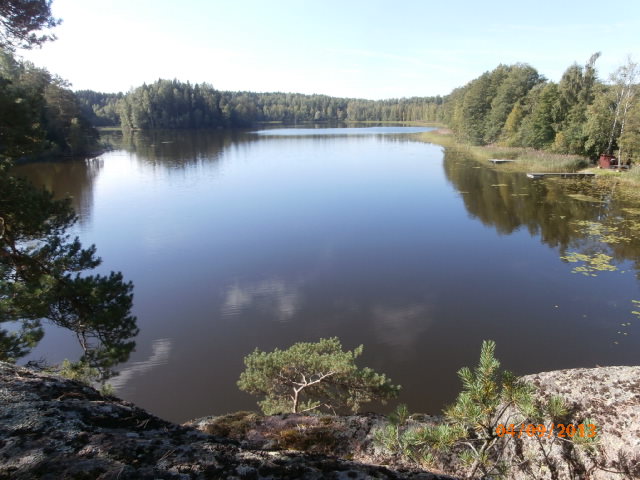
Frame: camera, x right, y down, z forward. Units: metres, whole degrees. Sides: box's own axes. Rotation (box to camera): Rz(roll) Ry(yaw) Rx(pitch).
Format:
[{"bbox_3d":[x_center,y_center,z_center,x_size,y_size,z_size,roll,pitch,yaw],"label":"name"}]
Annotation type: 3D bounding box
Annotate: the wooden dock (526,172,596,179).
[{"bbox_3d":[29.900,-7.950,55.000,7.700,0.450,1.500,0,17,0],"label":"wooden dock"}]

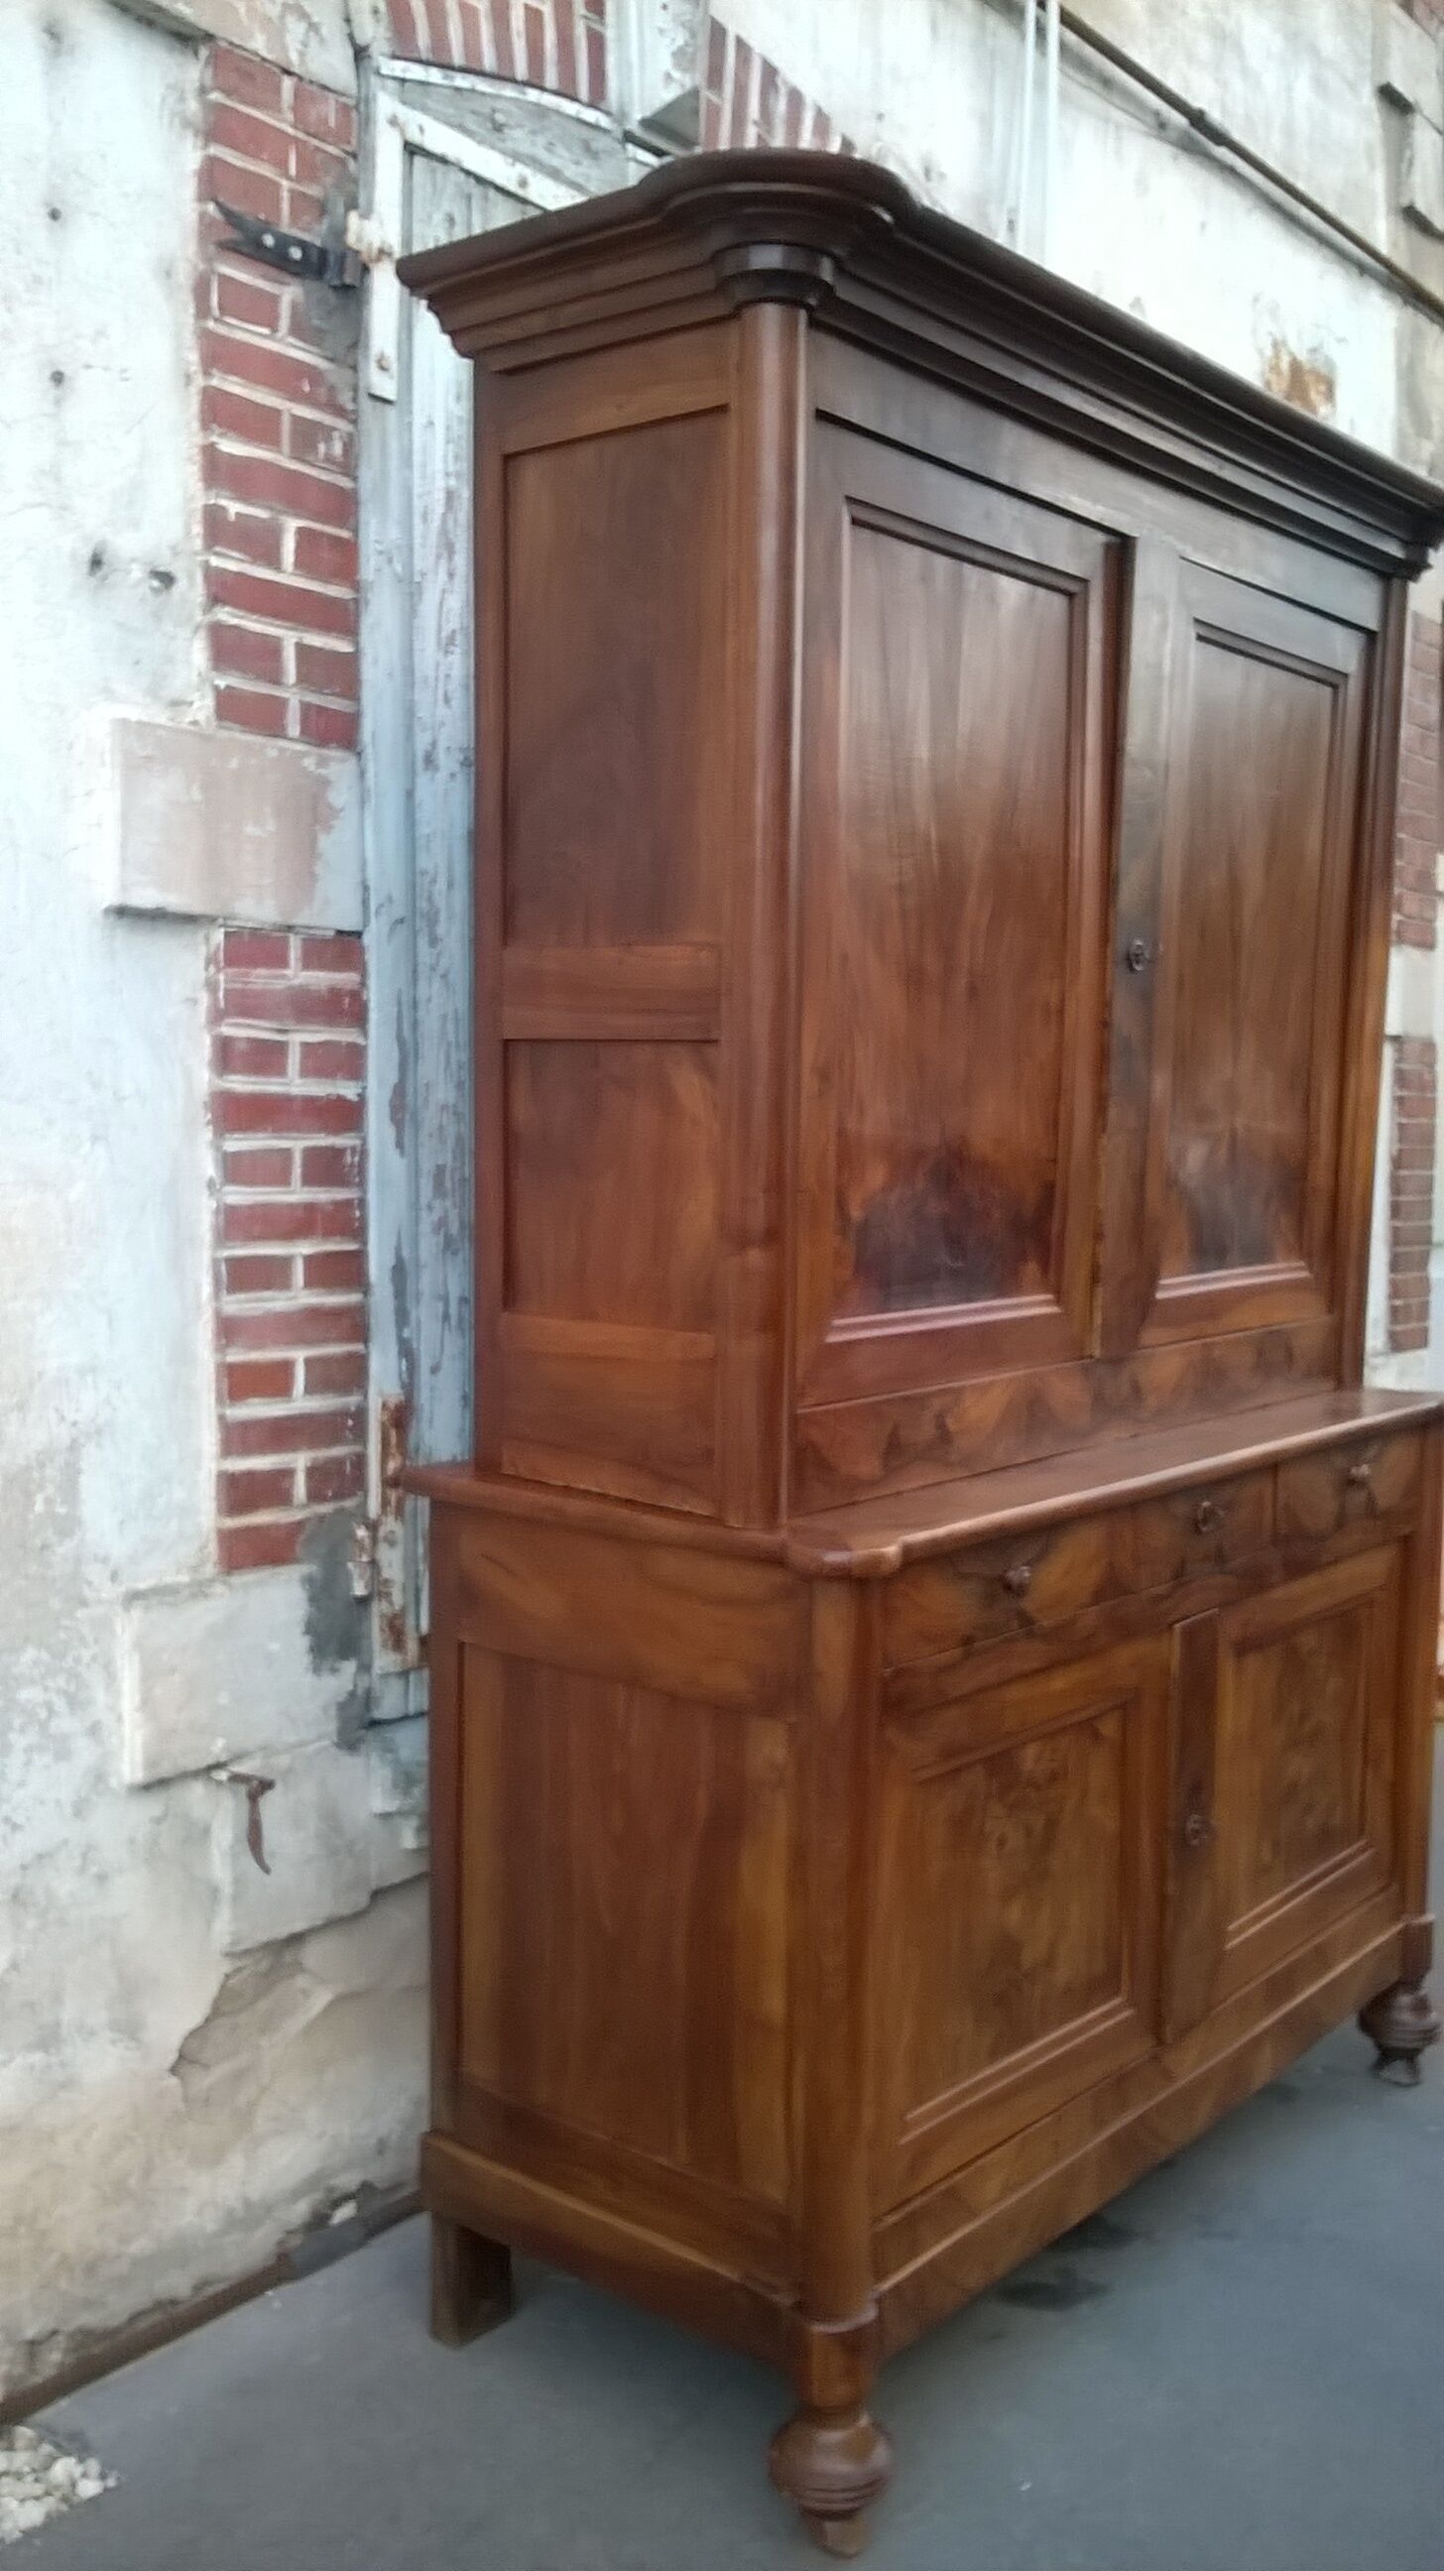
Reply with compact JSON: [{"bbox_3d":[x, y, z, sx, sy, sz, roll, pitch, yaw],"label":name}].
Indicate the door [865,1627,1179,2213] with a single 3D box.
[{"bbox_3d":[0.346,0.682,2.500,0.027,0.519,0.601,5,6,39],"label":"door"}]

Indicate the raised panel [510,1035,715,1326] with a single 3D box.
[{"bbox_3d":[-0.119,-0.112,2.448,0.312,0.306,0.020,5,6,39],"label":"raised panel"}]

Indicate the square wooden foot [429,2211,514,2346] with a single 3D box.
[{"bbox_3d":[-0.294,1.155,2.674,0.045,0.169,0.105,5,6,39],"label":"square wooden foot"}]

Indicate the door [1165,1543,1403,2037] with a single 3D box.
[{"bbox_3d":[0.764,0.643,3.011,0.030,0.519,0.722,5,6,39],"label":"door"}]

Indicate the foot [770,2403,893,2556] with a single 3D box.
[{"bbox_3d":[0.114,1.203,2.275,0.124,0.153,0.124,1,5,0],"label":"foot"}]

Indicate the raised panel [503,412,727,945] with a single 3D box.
[{"bbox_3d":[-0.112,-0.631,2.402,0.312,0.536,0.020,5,6,39],"label":"raised panel"}]

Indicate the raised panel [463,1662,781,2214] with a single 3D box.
[{"bbox_3d":[-0.107,0.666,2.411,0.471,0.500,0.020,5,6,39],"label":"raised panel"}]

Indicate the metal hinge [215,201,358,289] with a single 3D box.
[{"bbox_3d":[-0.492,-1.183,2.562,0.039,0.054,0.181,5,6,39],"label":"metal hinge"}]

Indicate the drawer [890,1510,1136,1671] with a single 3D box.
[{"bbox_3d":[0.168,0.308,2.553,0.425,0.096,0.495,5,6,39],"label":"drawer"}]

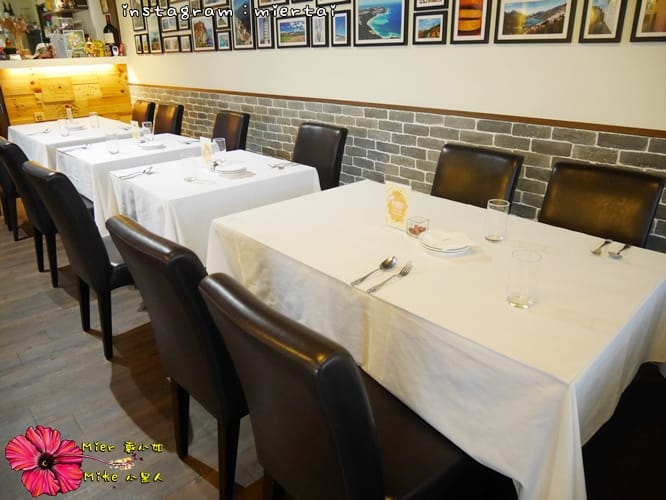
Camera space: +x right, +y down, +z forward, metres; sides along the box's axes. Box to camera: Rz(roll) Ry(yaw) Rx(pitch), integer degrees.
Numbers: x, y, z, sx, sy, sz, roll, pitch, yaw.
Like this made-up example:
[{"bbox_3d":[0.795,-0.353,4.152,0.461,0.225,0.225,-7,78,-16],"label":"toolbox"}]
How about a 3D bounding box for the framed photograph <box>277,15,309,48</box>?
[{"bbox_3d":[-0.284,-1.501,3.190,0.020,0.200,0.361,-20,30,-39],"label":"framed photograph"}]

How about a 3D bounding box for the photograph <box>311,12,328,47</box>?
[{"bbox_3d":[-0.075,-1.446,3.054,0.025,0.199,0.174,-21,30,-39],"label":"photograph"}]

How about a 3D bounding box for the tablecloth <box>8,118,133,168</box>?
[{"bbox_3d":[-2.094,-0.811,3.901,0.830,0.430,1.360,-21,30,-39],"label":"tablecloth"}]

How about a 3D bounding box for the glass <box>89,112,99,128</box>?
[{"bbox_3d":[-1.967,-1.060,3.777,0.066,0.118,0.066,-20,30,-39],"label":"glass"}]

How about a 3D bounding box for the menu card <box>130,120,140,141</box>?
[{"bbox_3d":[-1.319,-0.787,3.068,0.087,0.140,0.030,15,27,33],"label":"menu card"}]

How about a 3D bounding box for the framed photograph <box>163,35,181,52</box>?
[{"bbox_3d":[-1.580,-2.022,4.563,0.025,0.151,0.362,-21,30,-39],"label":"framed photograph"}]

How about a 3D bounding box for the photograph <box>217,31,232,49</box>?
[{"bbox_3d":[-0.909,-1.736,3.828,0.020,0.154,0.218,-20,30,-39],"label":"photograph"}]

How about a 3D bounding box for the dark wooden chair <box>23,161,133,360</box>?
[{"bbox_3d":[-0.980,-0.015,2.181,0.565,0.890,0.410,-20,30,-39],"label":"dark wooden chair"}]

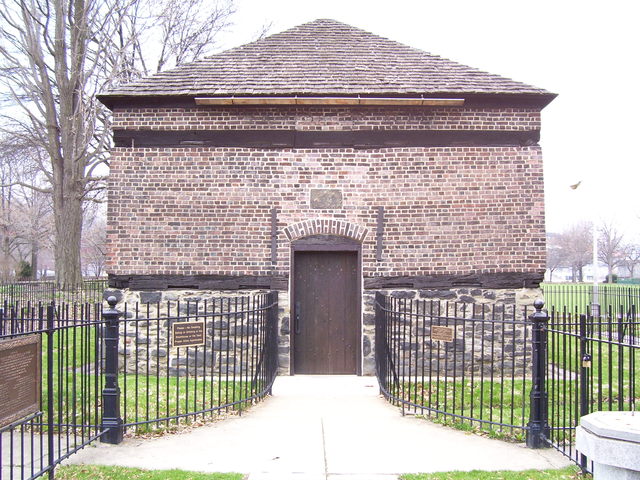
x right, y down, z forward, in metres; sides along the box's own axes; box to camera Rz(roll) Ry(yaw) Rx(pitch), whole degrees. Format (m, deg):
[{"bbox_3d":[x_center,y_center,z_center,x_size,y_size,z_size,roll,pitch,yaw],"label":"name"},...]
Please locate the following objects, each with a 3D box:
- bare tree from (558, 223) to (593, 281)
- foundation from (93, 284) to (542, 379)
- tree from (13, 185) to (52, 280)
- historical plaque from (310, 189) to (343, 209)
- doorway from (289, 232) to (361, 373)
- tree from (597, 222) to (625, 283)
[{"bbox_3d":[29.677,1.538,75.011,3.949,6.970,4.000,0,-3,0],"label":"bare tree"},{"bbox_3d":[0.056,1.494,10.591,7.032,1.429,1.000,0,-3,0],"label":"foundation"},{"bbox_3d":[-24.335,-0.614,55.090,3.228,8.083,3.400,0,-3,0],"label":"tree"},{"bbox_3d":[0.111,-0.663,10.263,0.521,0.327,0.060,0,-3,0],"label":"historical plaque"},{"bbox_3d":[0.105,1.052,10.312,1.164,2.255,0.300,0,-3,0],"label":"doorway"},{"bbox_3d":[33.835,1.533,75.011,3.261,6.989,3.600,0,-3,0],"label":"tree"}]

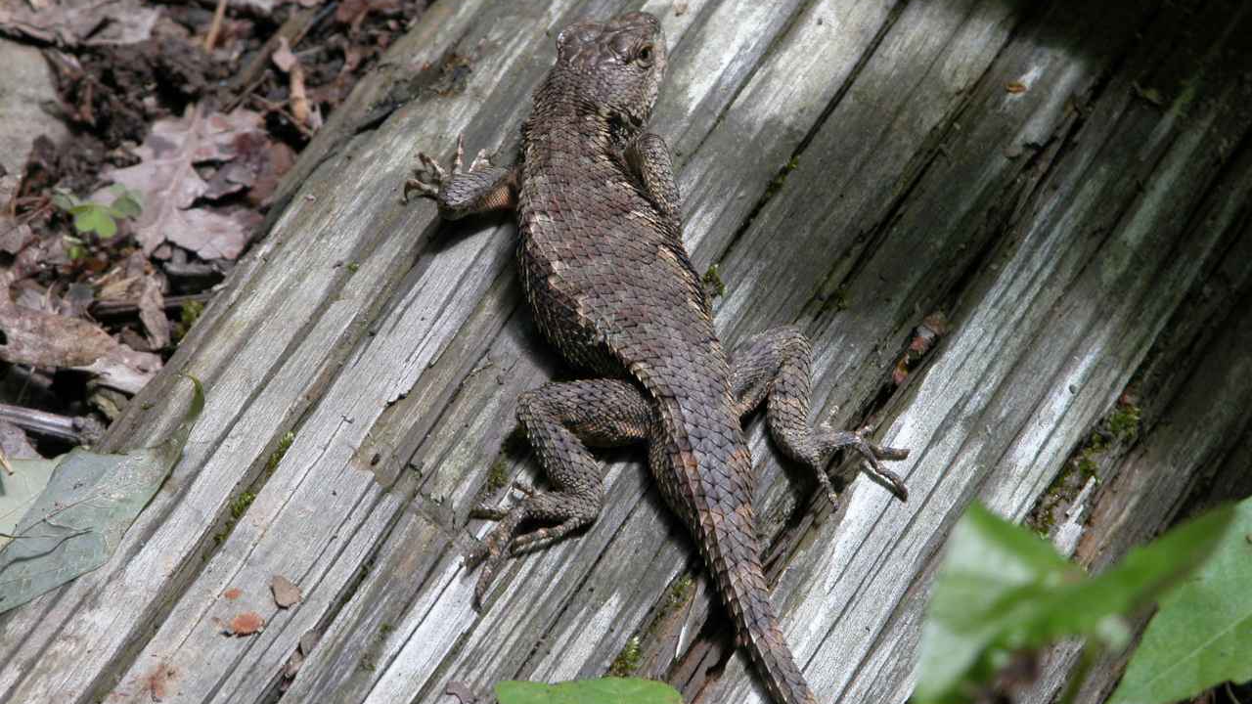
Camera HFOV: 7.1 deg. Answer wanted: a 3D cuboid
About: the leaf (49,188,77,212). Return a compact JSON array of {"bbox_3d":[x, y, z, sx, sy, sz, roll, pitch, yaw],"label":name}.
[{"bbox_3d":[-0.073,-0.020,1.319,0.004,0.002,0.003,0,42,0],"label":"leaf"}]

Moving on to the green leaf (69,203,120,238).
[{"bbox_3d":[-0.069,-0.017,1.313,0.006,0.002,0.004,0,42,0],"label":"green leaf"}]

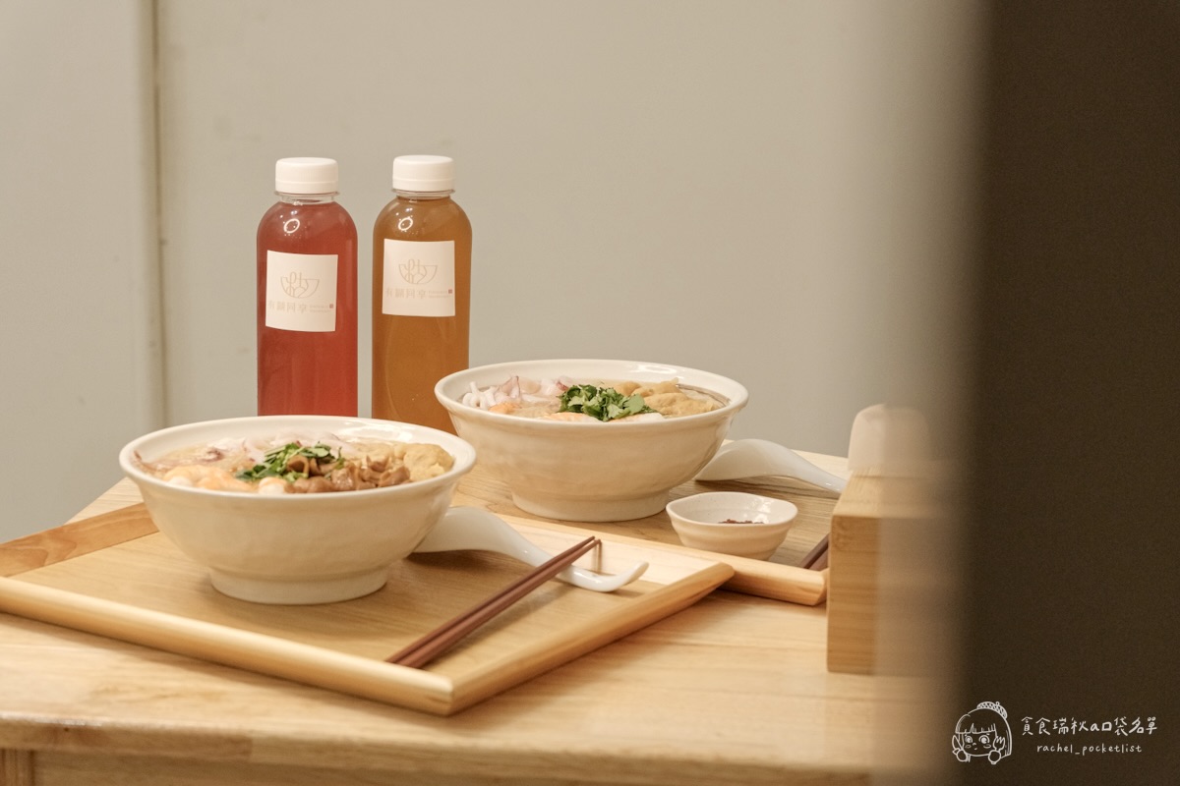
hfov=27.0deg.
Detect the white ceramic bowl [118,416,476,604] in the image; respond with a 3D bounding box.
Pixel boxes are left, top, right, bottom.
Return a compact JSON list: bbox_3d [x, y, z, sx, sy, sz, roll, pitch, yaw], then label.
[{"bbox_3d":[-0.157,0.067,1.332,0.191,0.073,0.191,1,11,0],"label":"white ceramic bowl"}]

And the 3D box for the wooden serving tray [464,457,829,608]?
[{"bbox_3d":[0.054,0.065,1.503,0.352,0.021,0.254,8,14,34],"label":"wooden serving tray"}]

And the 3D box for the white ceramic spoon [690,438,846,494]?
[{"bbox_3d":[0.135,0.045,1.564,0.158,0.030,0.045,5,12,22],"label":"white ceramic spoon"}]

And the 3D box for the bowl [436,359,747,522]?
[{"bbox_3d":[0.001,0.032,1.512,0.191,0.073,0.191,1,11,0],"label":"bowl"}]

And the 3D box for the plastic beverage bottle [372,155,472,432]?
[{"bbox_3d":[-0.111,-0.055,1.635,0.066,0.203,0.066,1,11,0],"label":"plastic beverage bottle"}]

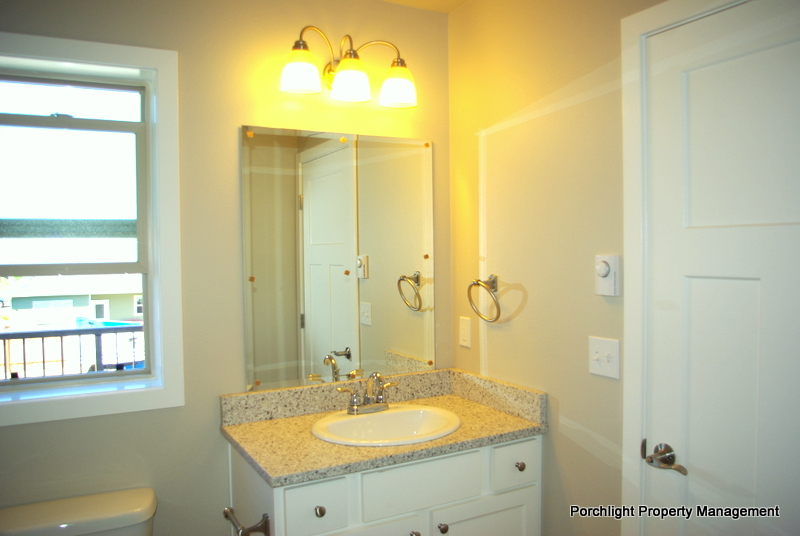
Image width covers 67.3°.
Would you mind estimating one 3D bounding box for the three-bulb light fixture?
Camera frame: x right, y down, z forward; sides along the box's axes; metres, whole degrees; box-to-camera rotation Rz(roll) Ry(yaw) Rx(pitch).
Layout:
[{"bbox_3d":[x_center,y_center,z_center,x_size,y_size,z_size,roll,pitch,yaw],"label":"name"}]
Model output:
[{"bbox_3d":[-0.182,-0.704,2.144,0.522,0.272,0.200,-1,1,-30],"label":"three-bulb light fixture"}]

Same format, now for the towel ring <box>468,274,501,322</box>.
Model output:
[{"bbox_3d":[0.318,0.116,2.218,0.095,0.174,0.165,-1,1,-30],"label":"towel ring"}]

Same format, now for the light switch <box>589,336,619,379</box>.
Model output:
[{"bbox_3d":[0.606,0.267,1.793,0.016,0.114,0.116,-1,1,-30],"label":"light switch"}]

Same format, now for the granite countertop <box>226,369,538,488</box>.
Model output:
[{"bbox_3d":[-0.056,0.493,2.028,0.945,0.129,0.560,-1,1,-30],"label":"granite countertop"}]

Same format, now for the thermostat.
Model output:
[{"bbox_3d":[0.608,0.022,1.768,0.030,0.118,0.070,-1,1,-30],"label":"thermostat"}]

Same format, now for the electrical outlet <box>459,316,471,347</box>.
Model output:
[{"bbox_3d":[0.263,0.258,2.406,0.010,0.115,0.070,-1,1,-30],"label":"electrical outlet"}]

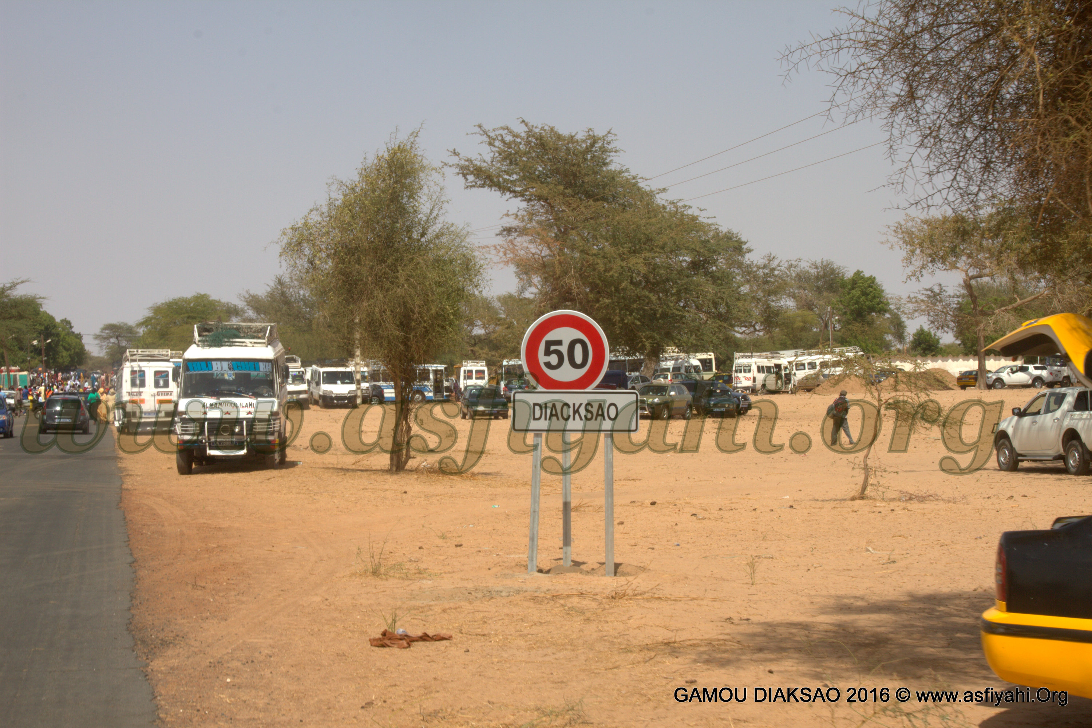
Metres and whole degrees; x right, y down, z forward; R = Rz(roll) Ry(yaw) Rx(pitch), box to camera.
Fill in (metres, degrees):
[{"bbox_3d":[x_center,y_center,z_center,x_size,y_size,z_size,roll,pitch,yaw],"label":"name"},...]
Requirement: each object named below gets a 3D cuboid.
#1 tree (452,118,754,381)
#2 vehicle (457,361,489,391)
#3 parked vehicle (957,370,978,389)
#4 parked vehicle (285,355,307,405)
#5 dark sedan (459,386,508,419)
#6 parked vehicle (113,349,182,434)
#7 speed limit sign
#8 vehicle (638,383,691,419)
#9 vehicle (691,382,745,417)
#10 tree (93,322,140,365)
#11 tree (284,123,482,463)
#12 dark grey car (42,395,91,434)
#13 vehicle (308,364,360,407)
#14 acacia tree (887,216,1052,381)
[{"bbox_3d":[3.360,-6.780,143.000,19.350,17.970,17.500,0,0,0],"label":"tree"},{"bbox_3d":[-5.090,1.200,157.200,1.980,2.900,5.400,0,0,-2],"label":"vehicle"},{"bbox_3d":[32.500,1.200,165.000,1.720,1.420,4.400,0,0,41],"label":"parked vehicle"},{"bbox_3d":[-14.600,1.060,126.500,1.970,2.950,5.100,0,0,-9],"label":"parked vehicle"},{"bbox_3d":[-2.714,1.757,98.500,1.700,1.400,4.450,0,0,-9],"label":"dark sedan"},{"bbox_3d":[-15.370,1.020,85.100,2.030,3.120,5.500,0,0,-13],"label":"parked vehicle"},{"bbox_3d":[0.188,-0.090,21.370,0.850,0.850,0.050,0,0,-2],"label":"speed limit sign"},{"bbox_3d":[5.130,1.741,102.000,1.820,1.700,4.330,0,0,27],"label":"vehicle"},{"bbox_3d":[8.596,1.960,111.000,1.680,1.430,4.100,0,0,-2],"label":"vehicle"},{"bbox_3d":[-61.010,-1.580,315.000,6.800,8.740,7.000,0,0,0],"label":"tree"},{"bbox_3d":[-3.487,-1.313,47.000,4.300,7.200,4.100,0,0,0],"label":"tree"},{"bbox_3d":[-18.010,1.886,83.000,1.780,1.480,4.450,0,0,-11],"label":"dark grey car"},{"bbox_3d":[-11.500,1.190,119.900,1.990,2.330,4.950,0,0,-11],"label":"vehicle"},{"bbox_3d":[30.610,-4.550,159.000,11.890,12.840,11.500,0,0,0],"label":"acacia tree"}]

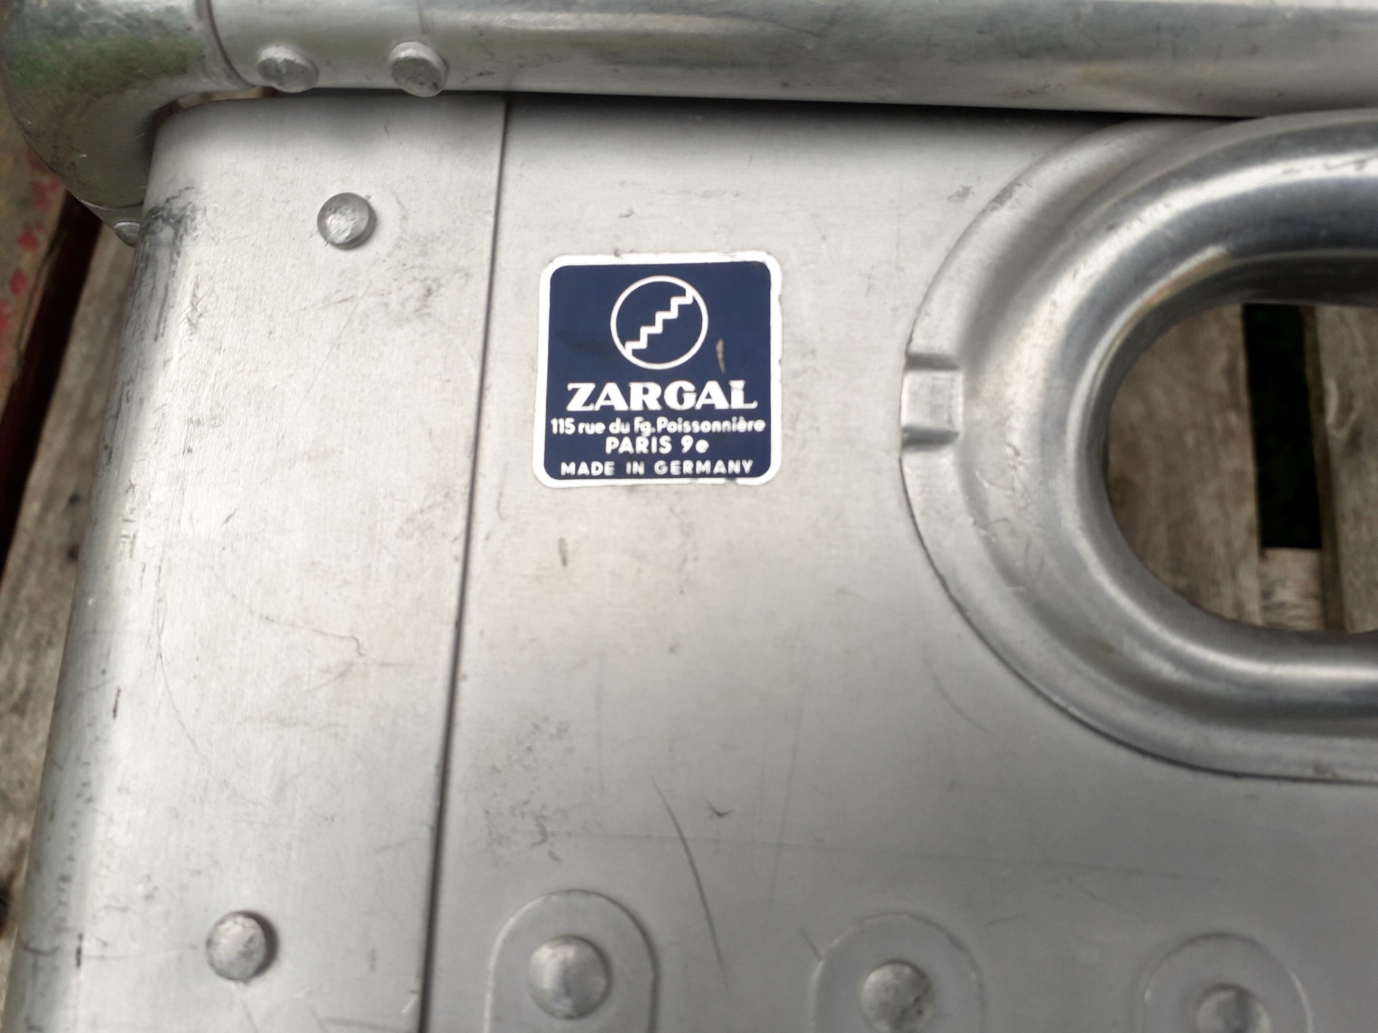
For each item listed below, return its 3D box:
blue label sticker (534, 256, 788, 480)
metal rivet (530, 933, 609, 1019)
[{"bbox_3d":[-0.004,-0.021,0.154,0.035,0.001,0.035,0,77,4],"label":"blue label sticker"},{"bbox_3d":[-0.015,0.055,0.128,0.009,0.003,0.009,0,78,2],"label":"metal rivet"}]

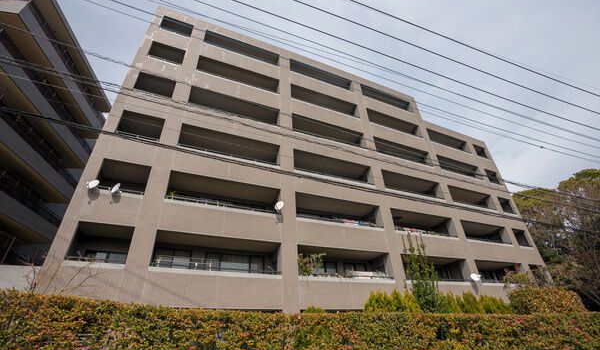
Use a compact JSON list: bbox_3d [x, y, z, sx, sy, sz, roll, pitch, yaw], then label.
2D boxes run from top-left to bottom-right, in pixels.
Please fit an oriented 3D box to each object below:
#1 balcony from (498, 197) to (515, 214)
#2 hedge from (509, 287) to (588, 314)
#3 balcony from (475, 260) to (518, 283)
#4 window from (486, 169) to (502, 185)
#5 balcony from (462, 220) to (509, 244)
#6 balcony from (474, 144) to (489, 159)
[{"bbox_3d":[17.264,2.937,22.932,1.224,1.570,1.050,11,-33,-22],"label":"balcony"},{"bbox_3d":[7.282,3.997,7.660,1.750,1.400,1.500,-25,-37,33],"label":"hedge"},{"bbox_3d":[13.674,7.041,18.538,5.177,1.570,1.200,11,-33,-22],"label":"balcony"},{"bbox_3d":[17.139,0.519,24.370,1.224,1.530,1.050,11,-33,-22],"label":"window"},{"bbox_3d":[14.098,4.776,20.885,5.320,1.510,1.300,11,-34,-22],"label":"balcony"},{"bbox_3d":[18.014,-2.177,26.729,1.840,1.400,0.350,11,-34,-22],"label":"balcony"}]

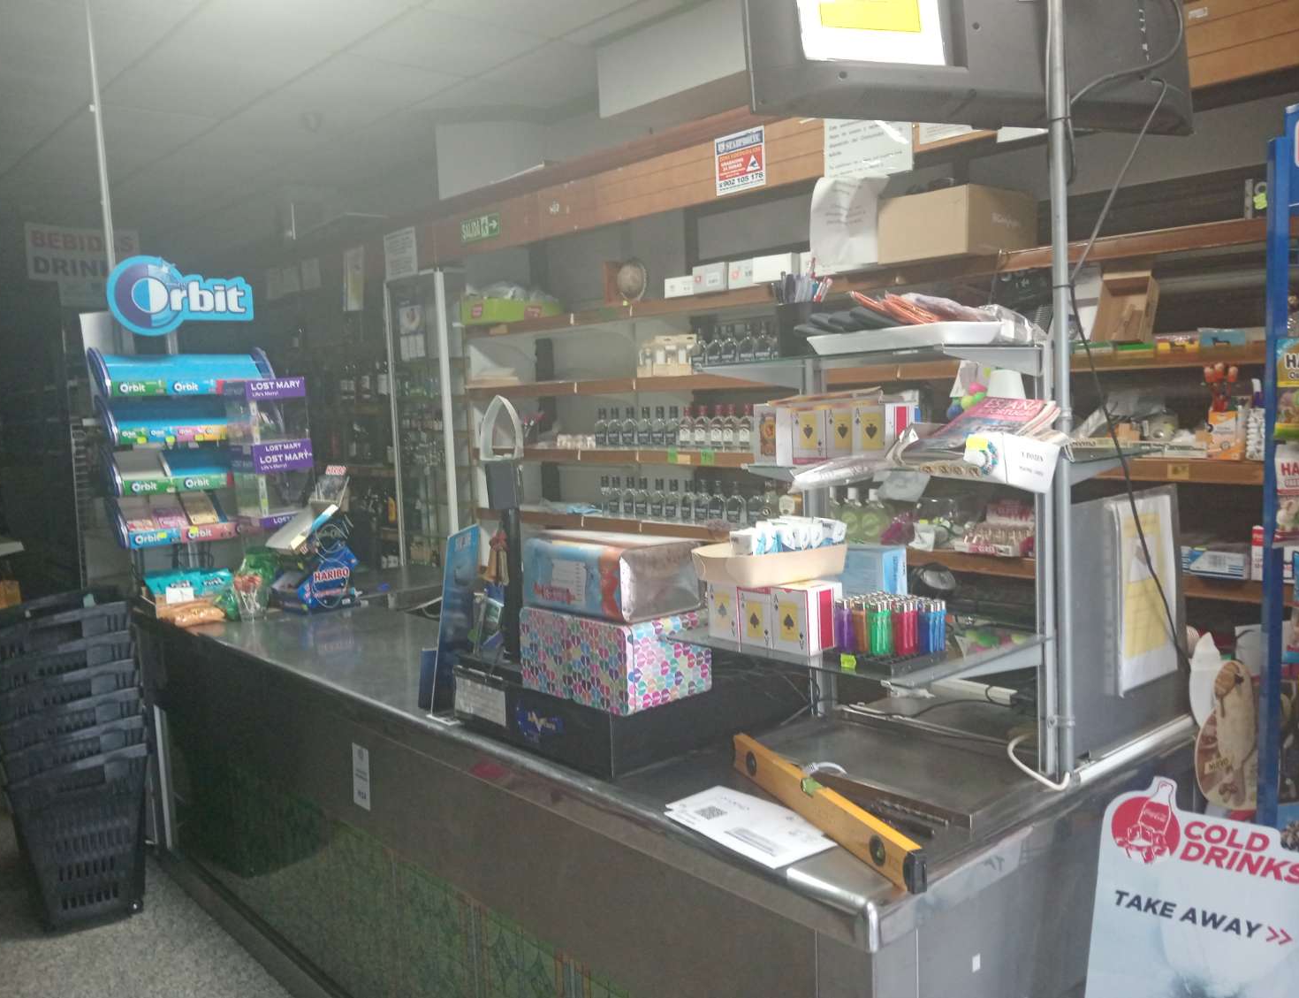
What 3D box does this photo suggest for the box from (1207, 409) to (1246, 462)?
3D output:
[{"bbox_3d":[1.327,-0.149,2.468,0.045,0.112,0.068,-7,7,-41],"label":"box"}]

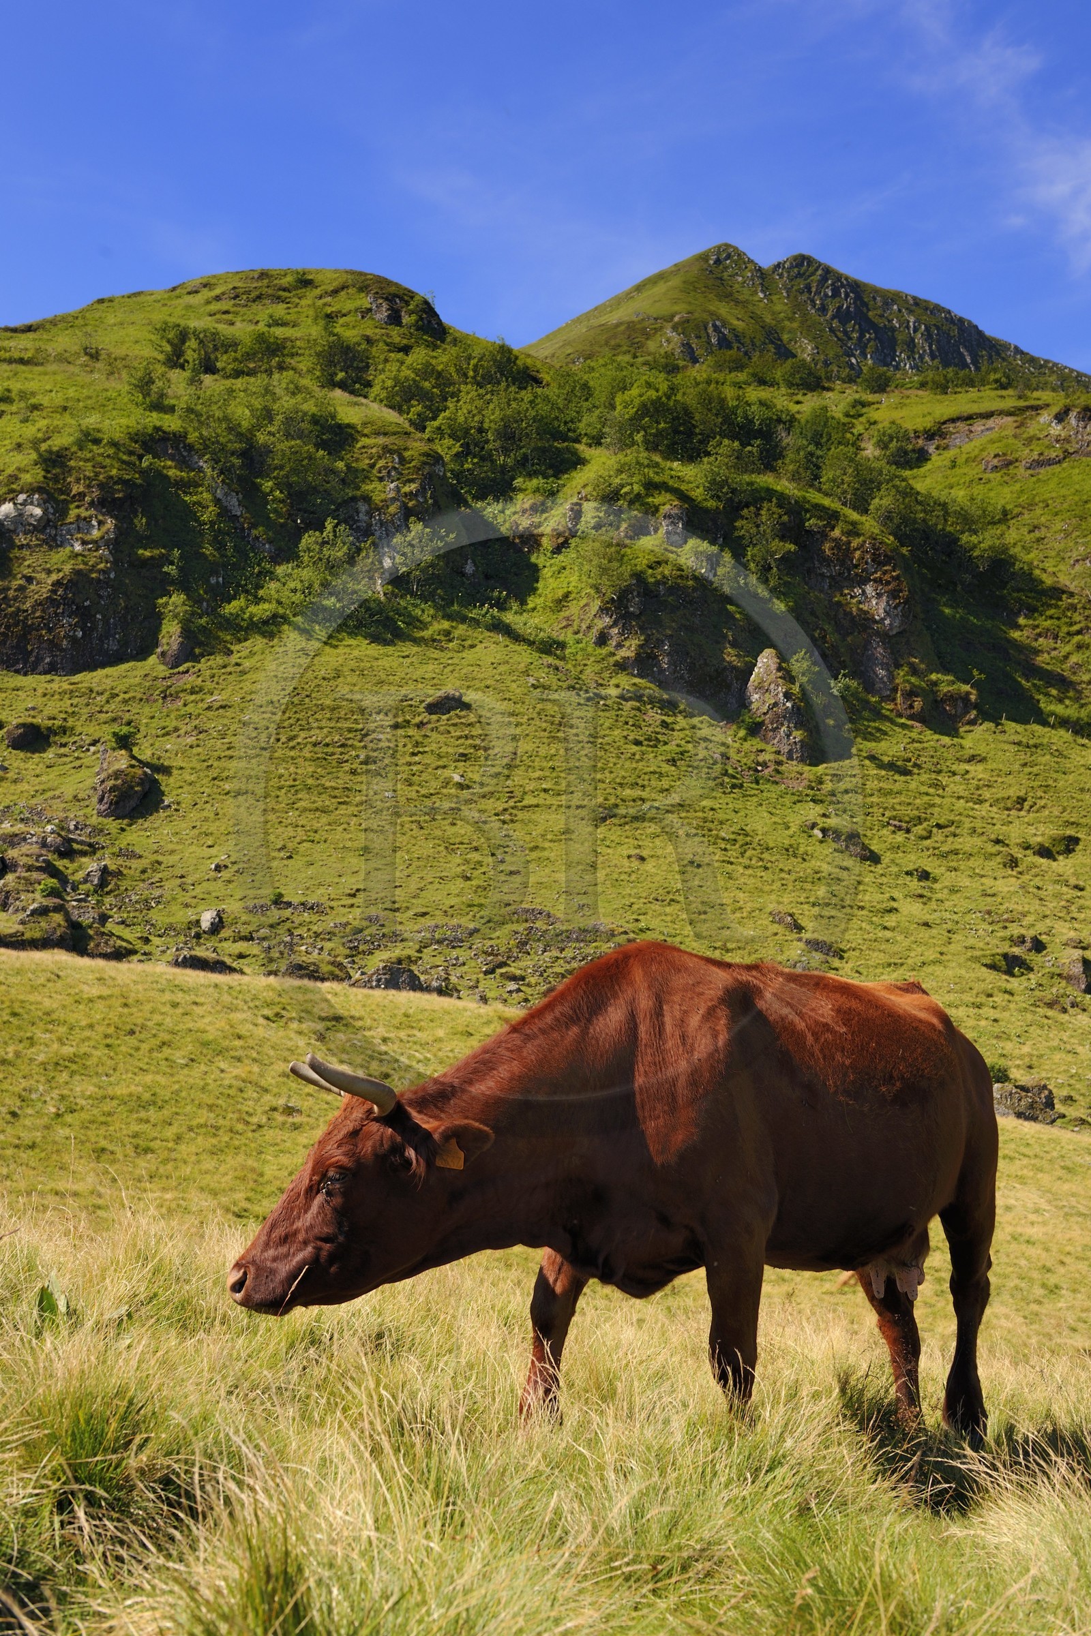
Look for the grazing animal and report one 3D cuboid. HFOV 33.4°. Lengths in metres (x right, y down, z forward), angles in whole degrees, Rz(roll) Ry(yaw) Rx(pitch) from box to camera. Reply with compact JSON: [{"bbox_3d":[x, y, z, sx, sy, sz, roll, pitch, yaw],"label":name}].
[{"bbox_3d":[0.330,1.000,4.670,2.420,1.430,0.720,8,-9,-44],"label":"grazing animal"}]

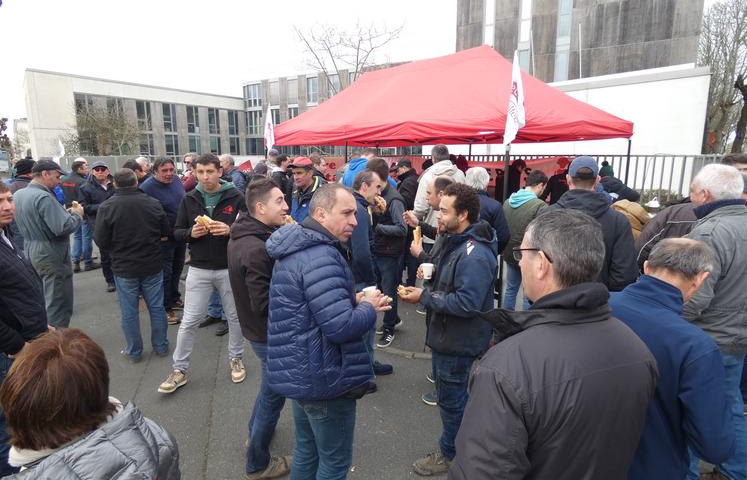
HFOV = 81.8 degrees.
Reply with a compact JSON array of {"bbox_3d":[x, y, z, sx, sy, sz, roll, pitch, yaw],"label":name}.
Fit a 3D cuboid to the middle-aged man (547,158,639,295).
[{"bbox_3d":[1.571,0.328,3.110,0.560,1.810,0.400,5,12,24],"label":"middle-aged man"}]

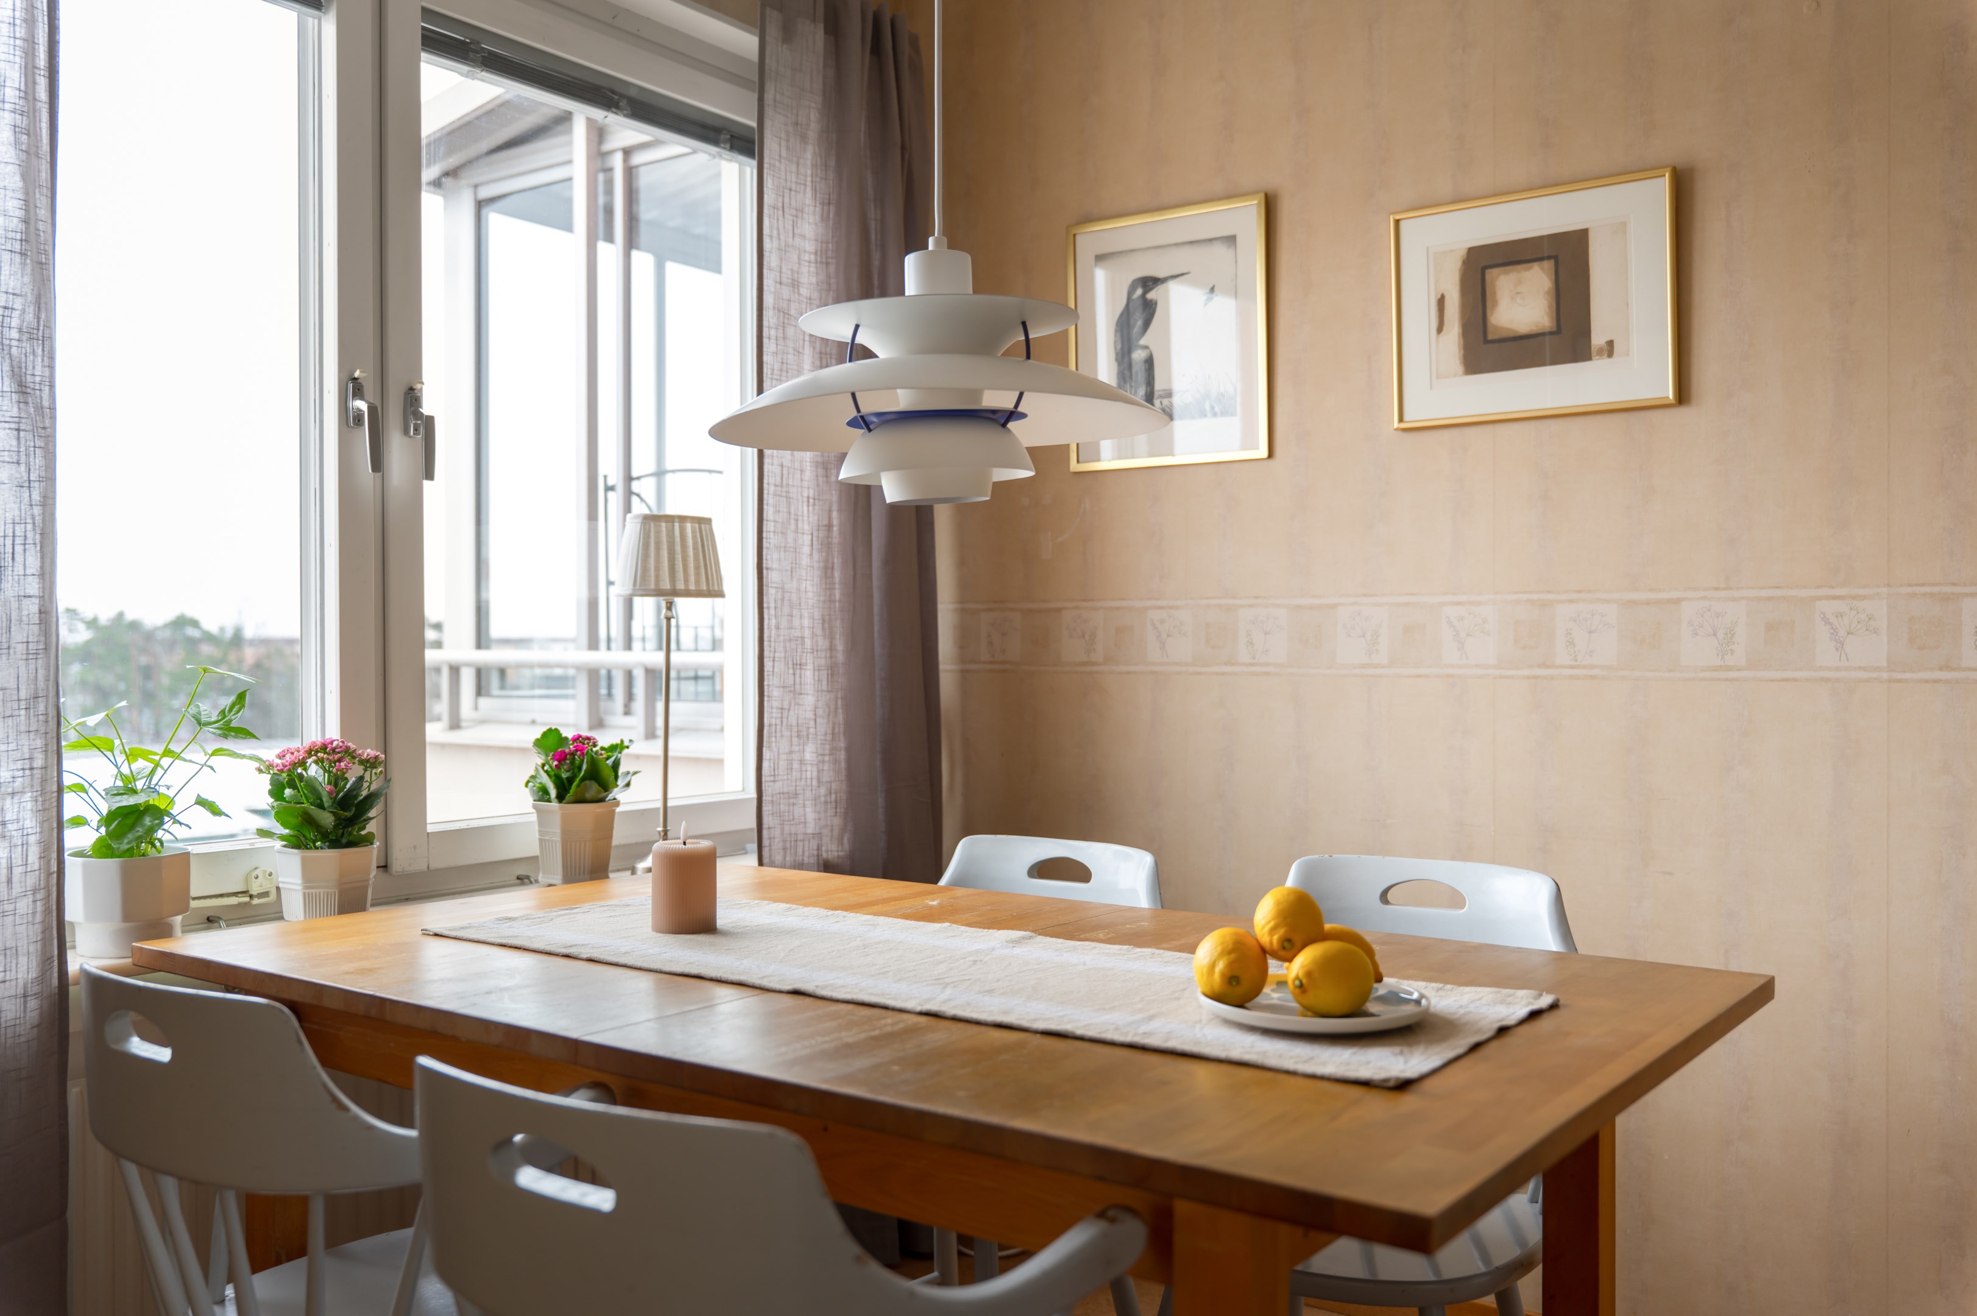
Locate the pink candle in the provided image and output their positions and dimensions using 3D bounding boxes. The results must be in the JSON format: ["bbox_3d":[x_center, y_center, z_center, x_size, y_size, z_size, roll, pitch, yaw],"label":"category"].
[{"bbox_3d":[-0.362,0.270,1.963,0.076,0.101,0.076,0,0,0],"label":"pink candle"}]

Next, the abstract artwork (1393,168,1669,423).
[{"bbox_3d":[0.811,-0.530,2.471,0.422,0.339,0.020,0,0,35],"label":"abstract artwork"}]

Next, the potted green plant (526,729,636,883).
[{"bbox_3d":[-0.638,0.231,2.577,0.163,0.237,0.165,0,0,35],"label":"potted green plant"}]

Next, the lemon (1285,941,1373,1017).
[{"bbox_3d":[0.298,0.277,1.433,0.080,0.066,0.066,0,0,-32],"label":"lemon"}]

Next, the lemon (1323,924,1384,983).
[{"bbox_3d":[0.328,0.281,1.535,0.079,0.065,0.065,0,0,41],"label":"lemon"}]

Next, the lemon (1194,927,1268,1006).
[{"bbox_3d":[0.220,0.278,1.488,0.066,0.067,0.078,0,0,-3],"label":"lemon"}]

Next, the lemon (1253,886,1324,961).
[{"bbox_3d":[0.276,0.243,1.505,0.064,0.065,0.078,0,0,-3],"label":"lemon"}]

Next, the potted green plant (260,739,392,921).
[{"bbox_3d":[-0.895,0.229,2.215,0.170,0.241,0.172,0,0,35],"label":"potted green plant"}]

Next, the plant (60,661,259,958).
[{"bbox_3d":[-1.014,0.181,1.985,0.240,0.338,0.260,0,0,35],"label":"plant"}]

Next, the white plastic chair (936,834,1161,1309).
[{"bbox_3d":[-0.034,0.667,2.296,0.530,0.788,0.530,0,0,37],"label":"white plastic chair"}]

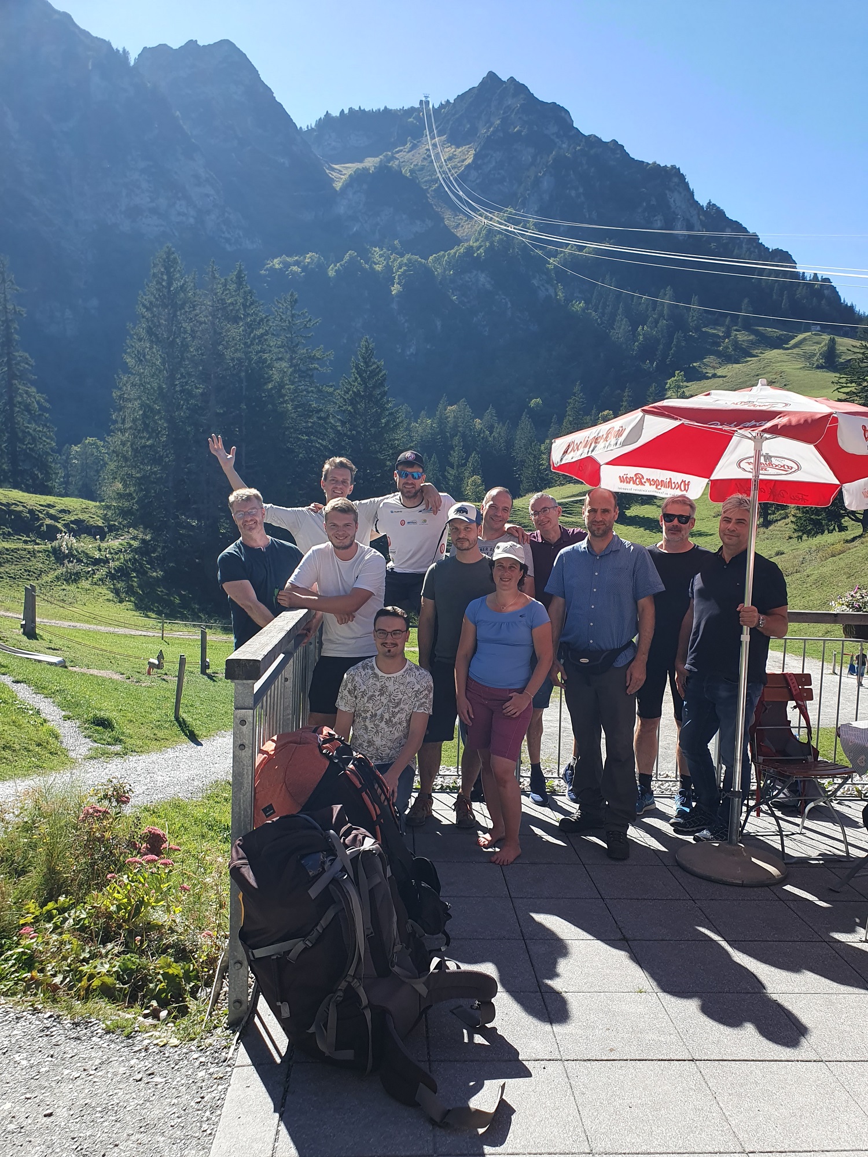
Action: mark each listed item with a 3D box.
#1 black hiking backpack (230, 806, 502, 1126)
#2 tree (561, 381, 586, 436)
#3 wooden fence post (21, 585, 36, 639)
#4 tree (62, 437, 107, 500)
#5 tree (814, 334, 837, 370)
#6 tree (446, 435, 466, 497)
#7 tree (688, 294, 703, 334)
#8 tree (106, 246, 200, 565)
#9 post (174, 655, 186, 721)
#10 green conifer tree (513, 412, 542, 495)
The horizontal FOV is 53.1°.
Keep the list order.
[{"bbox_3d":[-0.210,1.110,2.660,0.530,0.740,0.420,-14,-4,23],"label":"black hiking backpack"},{"bbox_3d":[41.783,-49.761,260.000,7.572,18.660,7.572,2,2,0],"label":"tree"},{"bbox_3d":[-9.330,0.770,20.000,0.310,1.230,0.250,2,2,0],"label":"wooden fence post"},{"bbox_3d":[-50.252,-15.472,125.000,6.501,9.751,6.501,2,2,0],"label":"tree"},{"bbox_3d":[135.271,-78.323,300.000,8.113,12.170,8.113,2,2,0],"label":"tree"},{"bbox_3d":[4.868,-25.049,195.000,4.665,14.198,4.665,2,2,0],"label":"tree"},{"bbox_3d":[120.241,-121.489,400.000,7.073,17.891,7.073,2,2,0],"label":"tree"},{"bbox_3d":[-24.183,-14.822,75.000,8.191,27.694,8.191,2,2,0],"label":"tree"},{"bbox_3d":[-3.793,1.636,13.000,0.110,1.000,0.110,2,2,0],"label":"post"},{"bbox_3d":[20.993,-27.889,195.000,6.491,19.066,6.491,2,2,0],"label":"green conifer tree"}]

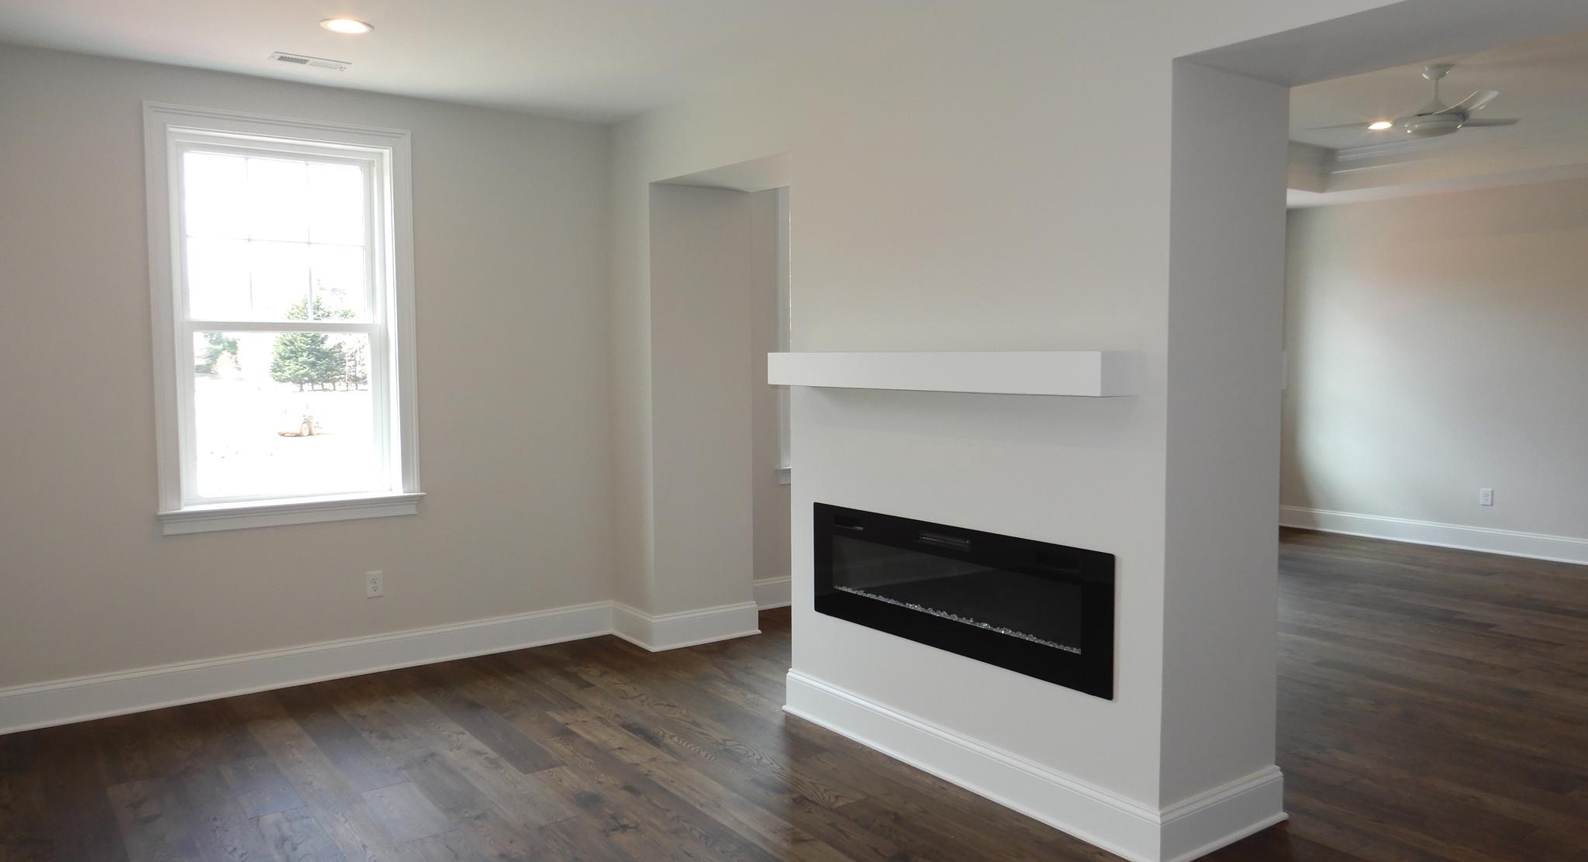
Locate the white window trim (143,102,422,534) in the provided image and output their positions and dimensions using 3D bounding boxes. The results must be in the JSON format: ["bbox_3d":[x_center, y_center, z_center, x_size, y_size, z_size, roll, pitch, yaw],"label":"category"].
[{"bbox_3d":[-2.268,-0.485,4.992,1.117,1.826,0.120,-3,5,-36],"label":"white window trim"}]

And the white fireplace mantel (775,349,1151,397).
[{"bbox_3d":[0.451,-0.206,3.803,0.178,0.127,1.642,-3,5,-36],"label":"white fireplace mantel"}]

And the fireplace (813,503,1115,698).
[{"bbox_3d":[0.564,0.552,3.937,0.120,0.450,1.495,-3,5,-36],"label":"fireplace"}]

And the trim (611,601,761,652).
[{"bbox_3d":[-0.580,1.012,5.981,0.661,0.180,0.441,-3,5,-36],"label":"trim"}]

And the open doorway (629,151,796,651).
[{"bbox_3d":[-0.120,-0.029,5.274,0.601,2.346,1.206,-3,5,-36],"label":"open doorway"}]

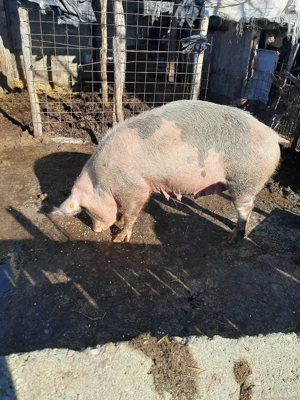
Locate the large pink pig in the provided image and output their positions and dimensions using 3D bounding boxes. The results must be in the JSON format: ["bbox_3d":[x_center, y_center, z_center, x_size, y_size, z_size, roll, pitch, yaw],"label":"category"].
[{"bbox_3d":[0.112,-0.181,2.168,1.580,0.955,0.480,1,28,-5],"label":"large pink pig"}]

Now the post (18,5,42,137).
[{"bbox_3d":[-1.498,-1.587,3.996,0.120,1.514,0.120,3,28,-2],"label":"post"}]

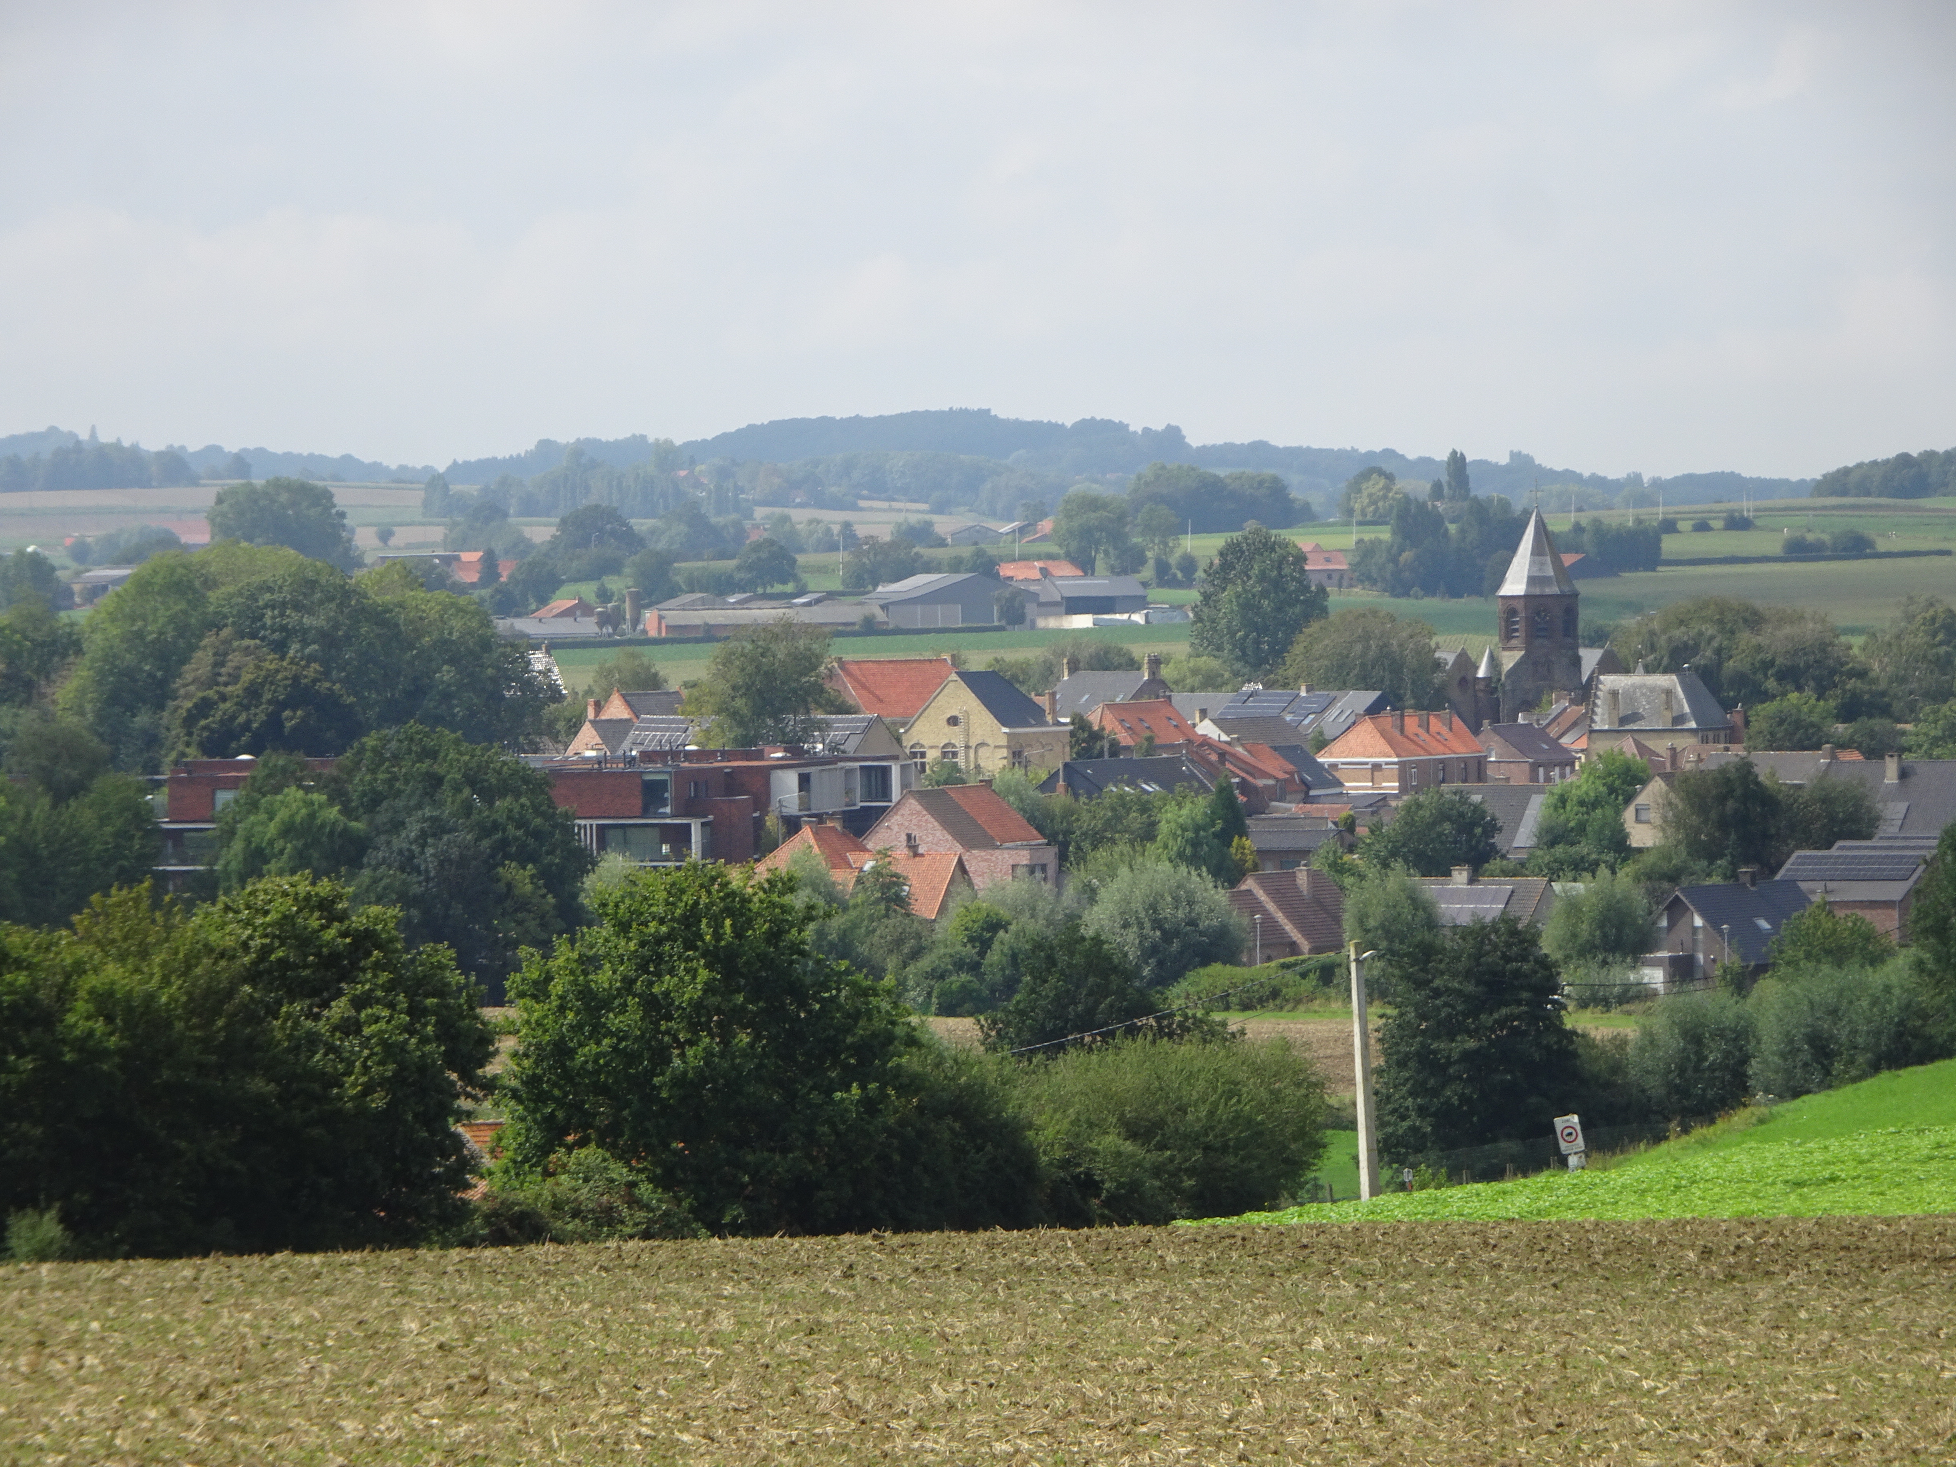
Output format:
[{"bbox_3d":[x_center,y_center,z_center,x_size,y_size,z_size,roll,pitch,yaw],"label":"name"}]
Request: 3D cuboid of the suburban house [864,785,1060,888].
[{"bbox_3d":[-1.968,7.527,710.095,10.000,7.500,10.500,0,2,33],"label":"suburban house"}]

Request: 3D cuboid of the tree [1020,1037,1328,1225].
[{"bbox_3d":[4.359,9.185,225.047,7.000,4.800,6.500,0,1,0],"label":"tree"}]

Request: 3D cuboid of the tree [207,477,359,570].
[{"bbox_3d":[-110.292,-31.973,1600.225,24.309,17.500,24.309,-1,1,0],"label":"tree"}]

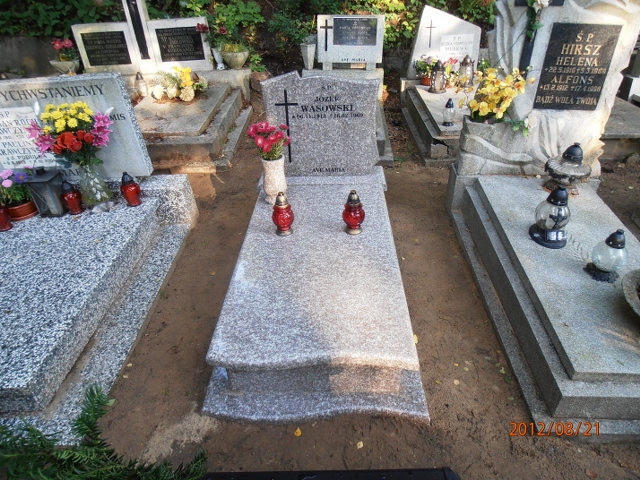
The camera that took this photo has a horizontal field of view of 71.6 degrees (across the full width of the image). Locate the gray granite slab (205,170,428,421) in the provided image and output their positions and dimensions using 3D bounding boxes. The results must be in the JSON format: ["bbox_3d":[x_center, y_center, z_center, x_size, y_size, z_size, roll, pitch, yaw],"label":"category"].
[{"bbox_3d":[-0.005,0.098,2.381,0.870,0.270,1.780,0,34,2],"label":"gray granite slab"}]

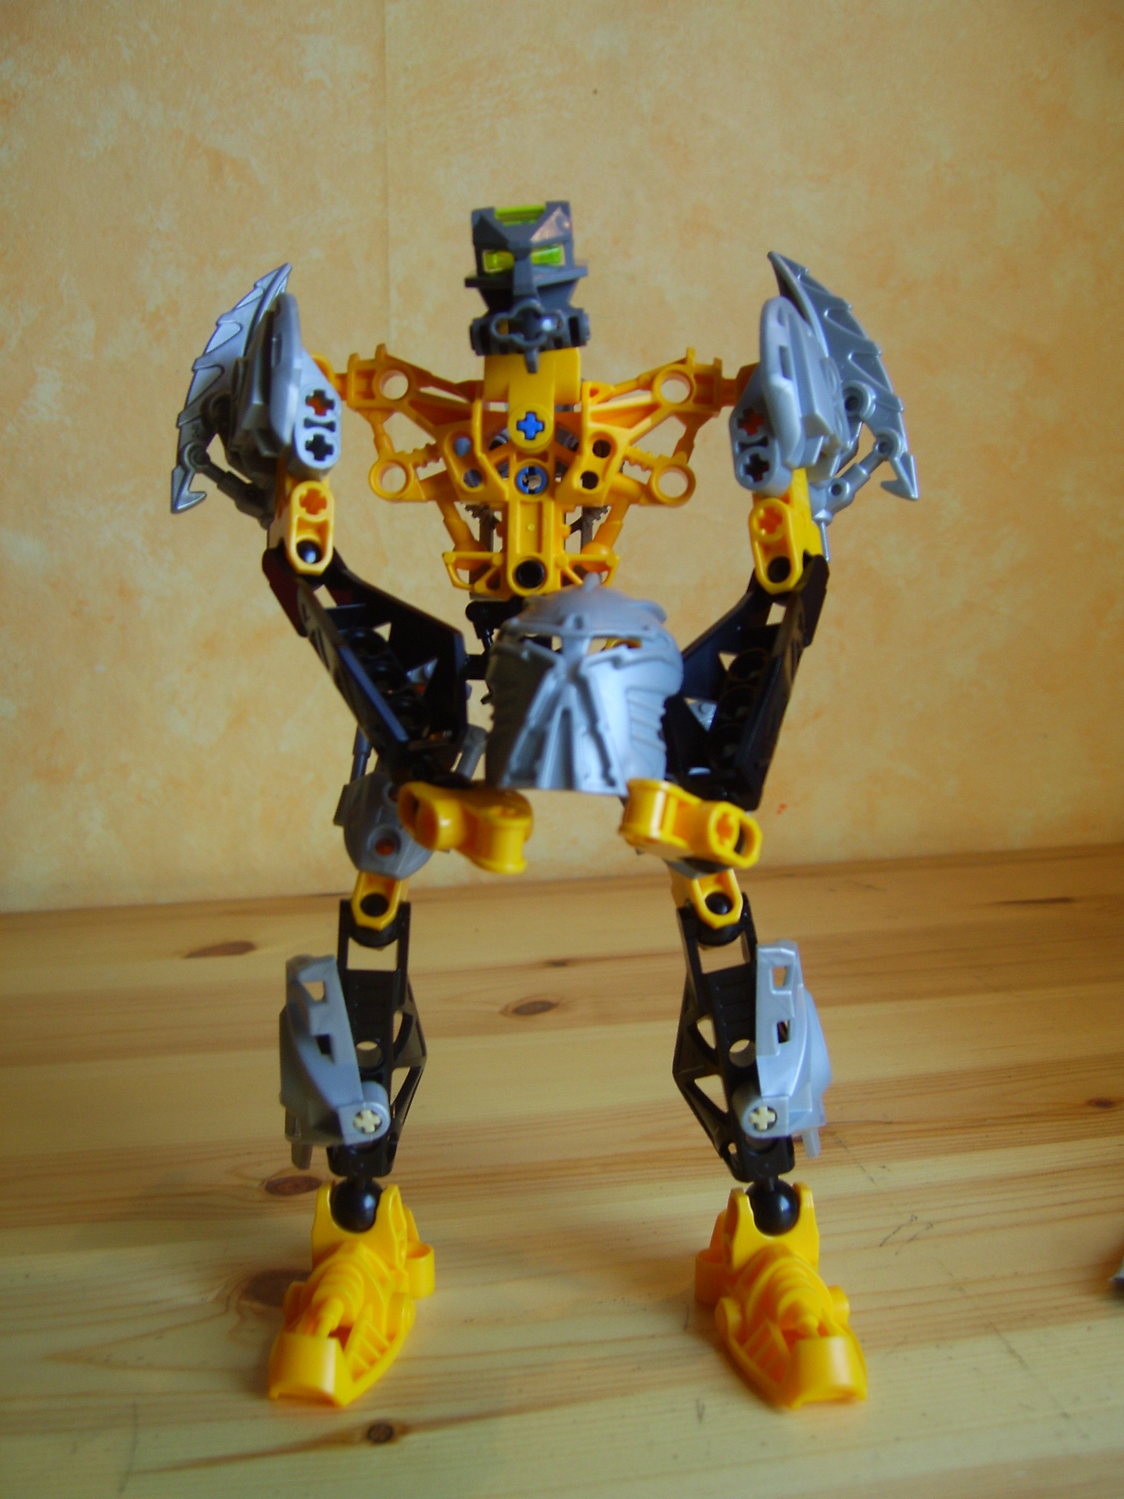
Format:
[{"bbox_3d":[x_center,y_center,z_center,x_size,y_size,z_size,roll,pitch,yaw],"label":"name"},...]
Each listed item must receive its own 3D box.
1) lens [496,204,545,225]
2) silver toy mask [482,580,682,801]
[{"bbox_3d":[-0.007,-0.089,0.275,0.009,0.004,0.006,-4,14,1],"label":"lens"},{"bbox_3d":[0.004,-0.010,0.264,0.030,0.033,0.021,3,11,10],"label":"silver toy mask"}]

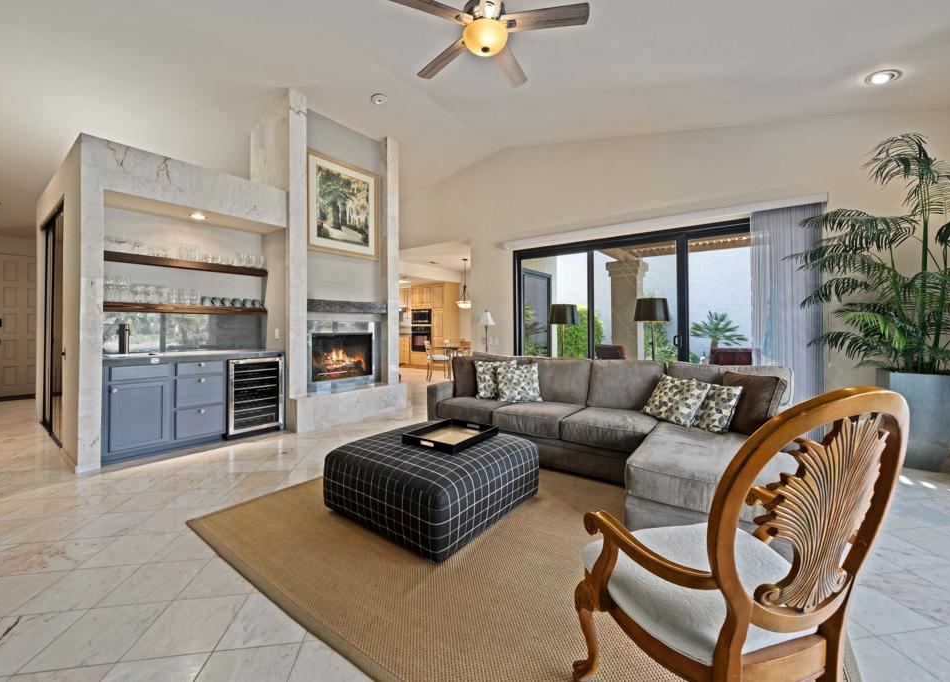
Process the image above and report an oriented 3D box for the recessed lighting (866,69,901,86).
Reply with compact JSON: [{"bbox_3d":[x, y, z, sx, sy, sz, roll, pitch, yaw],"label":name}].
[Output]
[{"bbox_3d":[3.470,-2.245,3.145,0.210,0.050,0.210,13,6,31],"label":"recessed lighting"}]

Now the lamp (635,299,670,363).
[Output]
[{"bbox_3d":[1.905,0.311,3.940,0.360,1.553,0.360,-1,-1,33],"label":"lamp"}]

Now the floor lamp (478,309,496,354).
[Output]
[{"bbox_3d":[0.172,0.331,5.440,0.280,1.562,0.280,-1,-1,33],"label":"floor lamp"}]

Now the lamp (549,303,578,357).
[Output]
[{"bbox_3d":[1.075,0.321,4.470,0.360,1.552,0.360,-1,-1,33],"label":"lamp"}]

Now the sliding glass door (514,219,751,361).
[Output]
[{"bbox_3d":[2.000,-0.127,4.793,3.300,2.450,0.150,-1,-1,32],"label":"sliding glass door"}]

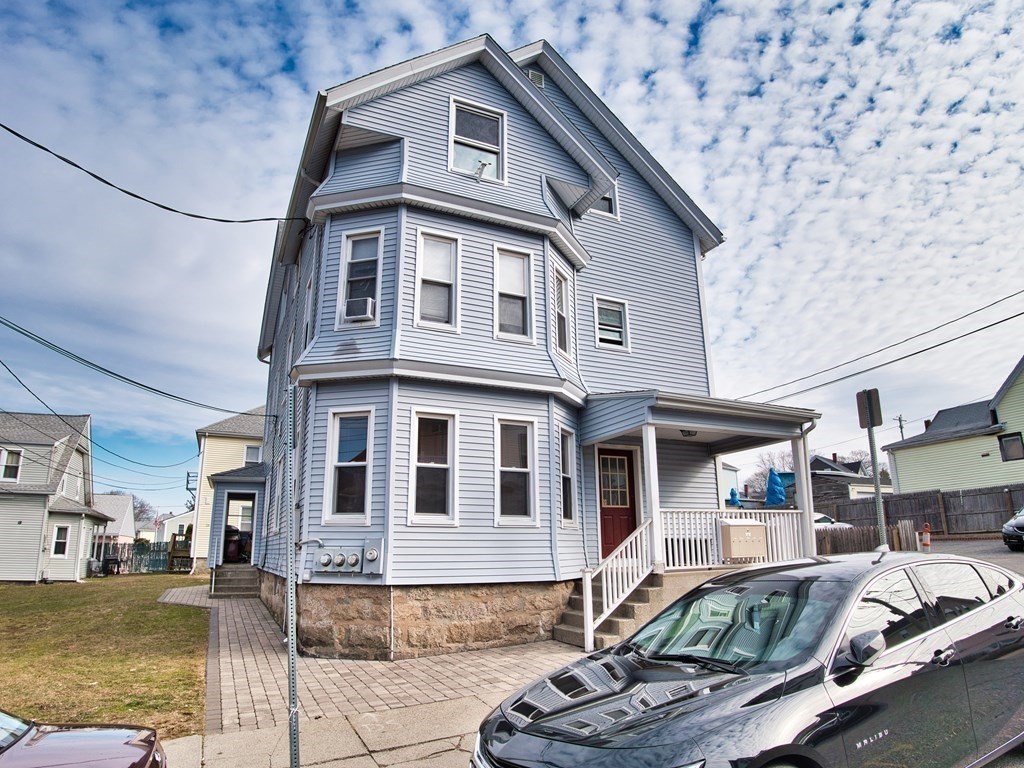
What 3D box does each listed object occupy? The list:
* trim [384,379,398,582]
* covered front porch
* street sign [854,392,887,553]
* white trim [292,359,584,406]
[{"bbox_3d":[-1.738,1.321,8.470,0.150,2.893,0.110,6,-14,-23],"label":"trim"},{"bbox_3d":[2.508,1.941,9.936,4.407,4.100,2.829,6,-14,-23],"label":"covered front porch"},{"bbox_3d":[4.406,1.525,7.029,0.070,2.978,0.305,5,-14,-18],"label":"street sign"},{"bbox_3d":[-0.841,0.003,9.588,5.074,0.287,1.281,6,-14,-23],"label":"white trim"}]

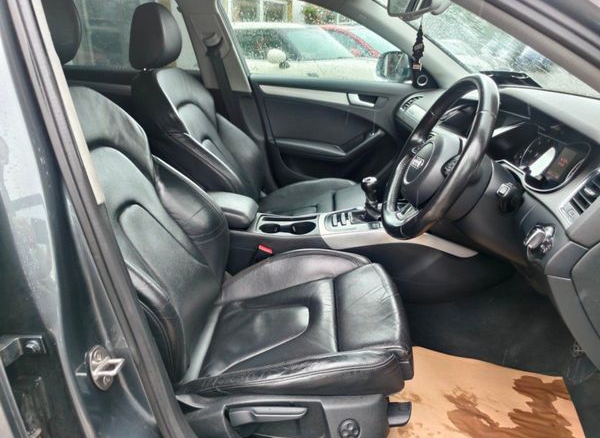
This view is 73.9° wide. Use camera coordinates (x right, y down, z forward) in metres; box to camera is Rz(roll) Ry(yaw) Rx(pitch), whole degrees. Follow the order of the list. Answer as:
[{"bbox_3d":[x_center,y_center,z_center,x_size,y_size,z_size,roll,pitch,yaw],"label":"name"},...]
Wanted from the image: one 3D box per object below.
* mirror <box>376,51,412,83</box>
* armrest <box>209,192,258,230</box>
[{"bbox_3d":[0.475,-0.756,1.986,0.110,0.150,0.200,-7,25,-15],"label":"mirror"},{"bbox_3d":[-0.271,-0.034,1.309,0.270,0.080,0.150,1,24,2],"label":"armrest"}]

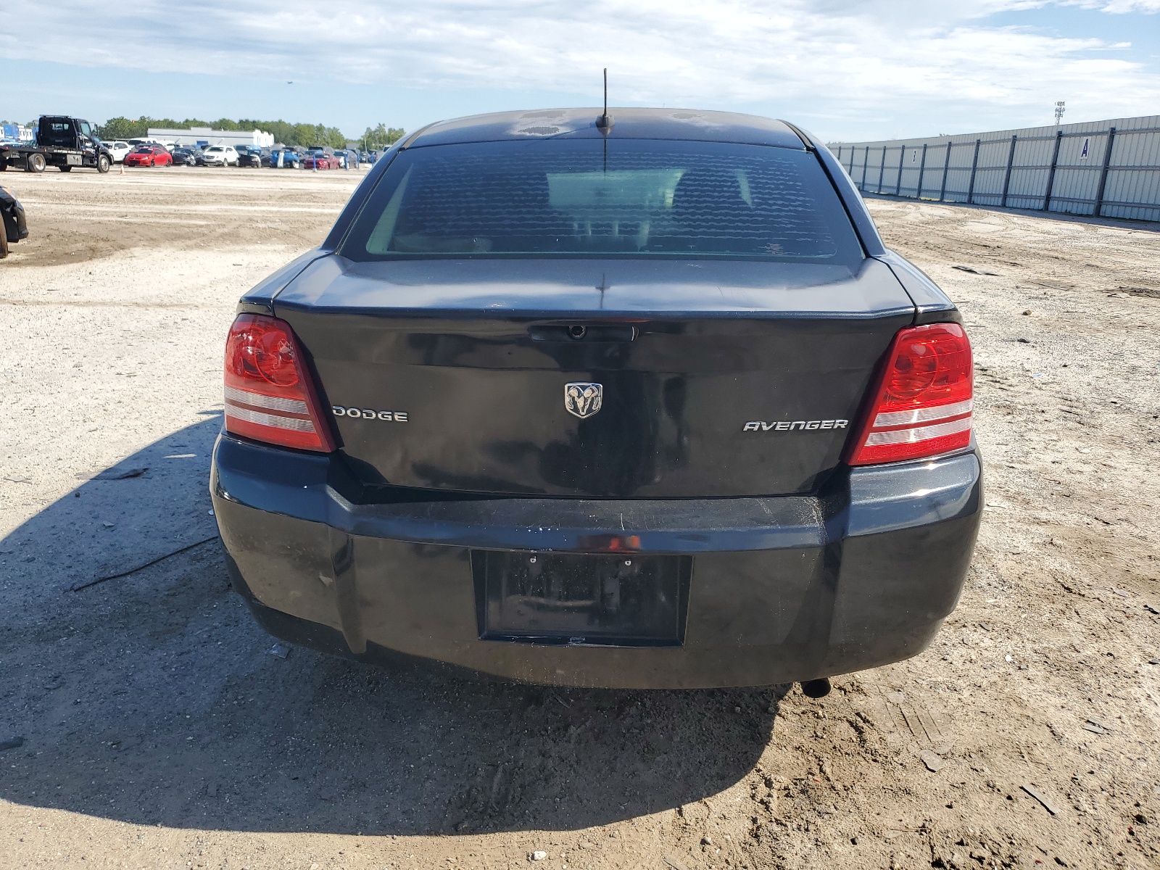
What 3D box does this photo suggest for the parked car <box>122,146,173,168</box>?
[{"bbox_3d":[-34.050,-21.881,68.700,1.790,1.400,4.500,-1,18,-3],"label":"parked car"}]

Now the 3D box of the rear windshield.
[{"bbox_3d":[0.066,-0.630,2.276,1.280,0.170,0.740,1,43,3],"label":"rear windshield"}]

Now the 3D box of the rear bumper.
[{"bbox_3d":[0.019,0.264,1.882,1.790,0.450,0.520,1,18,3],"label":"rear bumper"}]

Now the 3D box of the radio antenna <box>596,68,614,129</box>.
[{"bbox_3d":[0.080,-1.037,2.692,0.055,0.170,0.110,1,18,3],"label":"radio antenna"}]

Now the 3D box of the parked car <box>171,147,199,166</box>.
[{"bbox_3d":[-32.690,-22.954,72.000,1.800,1.460,4.650,-5,19,-17],"label":"parked car"}]

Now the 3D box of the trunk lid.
[{"bbox_3d":[0.024,-0.161,1.972,1.360,0.430,0.580,1,18,3],"label":"trunk lid"}]

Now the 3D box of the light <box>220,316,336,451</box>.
[{"bbox_3d":[-0.658,-0.132,1.900,0.310,0.290,0.290,1,18,3],"label":"light"}]

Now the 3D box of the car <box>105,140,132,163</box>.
[{"bbox_3d":[-38.724,-23.453,72.500,1.900,1.770,4.800,-2,18,-7],"label":"car"}]

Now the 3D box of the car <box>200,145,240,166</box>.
[{"bbox_3d":[-29.265,-22.713,71.013,1.810,1.660,4.400,0,18,0],"label":"car"}]

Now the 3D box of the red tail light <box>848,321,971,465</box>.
[{"bbox_3d":[0.694,-0.102,1.832,0.310,0.290,0.290,1,18,3],"label":"red tail light"}]

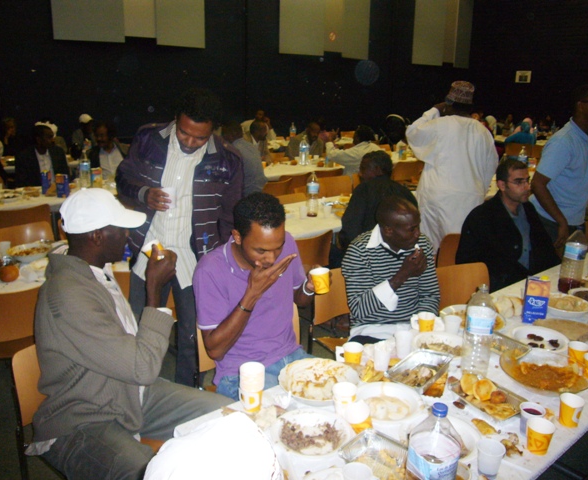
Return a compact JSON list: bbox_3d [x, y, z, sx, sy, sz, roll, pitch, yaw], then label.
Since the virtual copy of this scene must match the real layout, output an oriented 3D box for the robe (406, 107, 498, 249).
[{"bbox_3d":[1.038,-0.152,3.467,0.620,1.380,0.450,4,16,11],"label":"robe"}]

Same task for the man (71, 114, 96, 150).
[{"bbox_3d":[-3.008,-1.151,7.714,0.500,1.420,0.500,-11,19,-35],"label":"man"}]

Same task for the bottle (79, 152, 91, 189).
[{"bbox_3d":[-1.817,-0.609,4.504,0.088,0.318,0.088,0,18,0],"label":"bottle"}]

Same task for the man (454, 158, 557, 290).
[{"bbox_3d":[1.223,0.244,2.645,0.580,1.280,0.800,-12,20,-38],"label":"man"}]

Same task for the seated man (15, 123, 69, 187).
[{"bbox_3d":[-2.340,-0.469,5.050,0.560,1.290,0.780,-11,19,-35],"label":"seated man"}]

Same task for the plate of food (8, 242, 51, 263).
[{"bbox_3d":[-1.423,0.077,2.782,0.245,0.062,0.245,0,18,0],"label":"plate of food"}]

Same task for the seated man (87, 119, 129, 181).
[{"bbox_3d":[-1.699,-0.473,4.966,0.520,1.260,0.740,-9,20,-27],"label":"seated man"}]

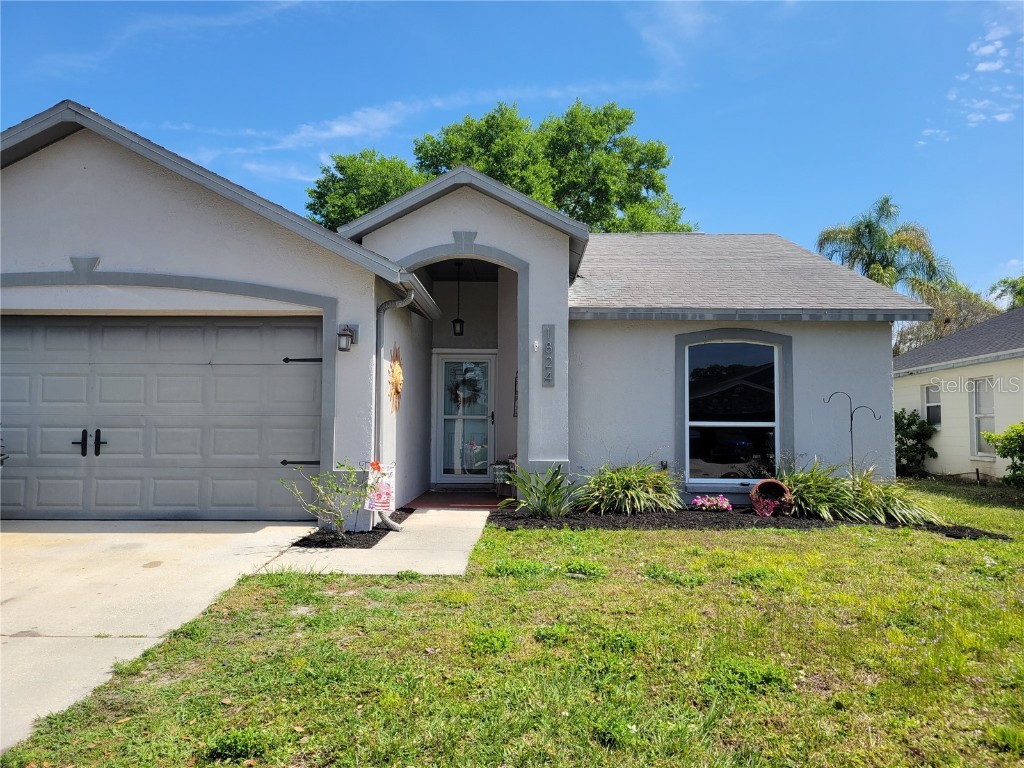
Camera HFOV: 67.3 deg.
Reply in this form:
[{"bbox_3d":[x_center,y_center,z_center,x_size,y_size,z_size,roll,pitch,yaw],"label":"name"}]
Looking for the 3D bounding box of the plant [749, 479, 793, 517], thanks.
[{"bbox_3d":[3.100,1.375,9.343,0.512,0.445,0.480,0,-3,1],"label":"plant"}]

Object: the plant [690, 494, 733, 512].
[{"bbox_3d":[2.438,1.466,9.497,0.511,0.218,0.340,0,-3,1],"label":"plant"}]

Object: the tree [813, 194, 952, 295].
[{"bbox_3d":[13.144,-2.027,26.995,4.773,9.405,4.773,0,-3,1],"label":"tree"}]

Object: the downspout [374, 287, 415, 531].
[{"bbox_3d":[-1.180,0.243,7.676,0.387,2.435,0.200,0,-3,1],"label":"downspout"}]

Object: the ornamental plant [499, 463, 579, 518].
[{"bbox_3d":[0.304,1.227,8.989,0.908,0.637,0.850,0,-3,1],"label":"ornamental plant"}]

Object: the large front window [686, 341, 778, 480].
[{"bbox_3d":[2.869,0.342,10.060,1.195,1.838,0.100,0,-3,1],"label":"large front window"}]

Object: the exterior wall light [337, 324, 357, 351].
[{"bbox_3d":[-1.618,-0.450,7.554,0.160,0.270,0.220,0,-3,1],"label":"exterior wall light"}]

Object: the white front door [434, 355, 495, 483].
[{"bbox_3d":[-0.732,0.534,12.001,0.935,1.991,0.080,0,-3,1],"label":"white front door"}]

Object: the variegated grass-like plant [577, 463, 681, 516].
[{"bbox_3d":[1.385,1.269,9.423,1.231,0.636,1.000,0,-3,1],"label":"variegated grass-like plant"}]

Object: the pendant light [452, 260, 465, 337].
[{"bbox_3d":[-0.751,-1.194,10.903,0.177,1.074,0.170,0,-3,1],"label":"pendant light"}]

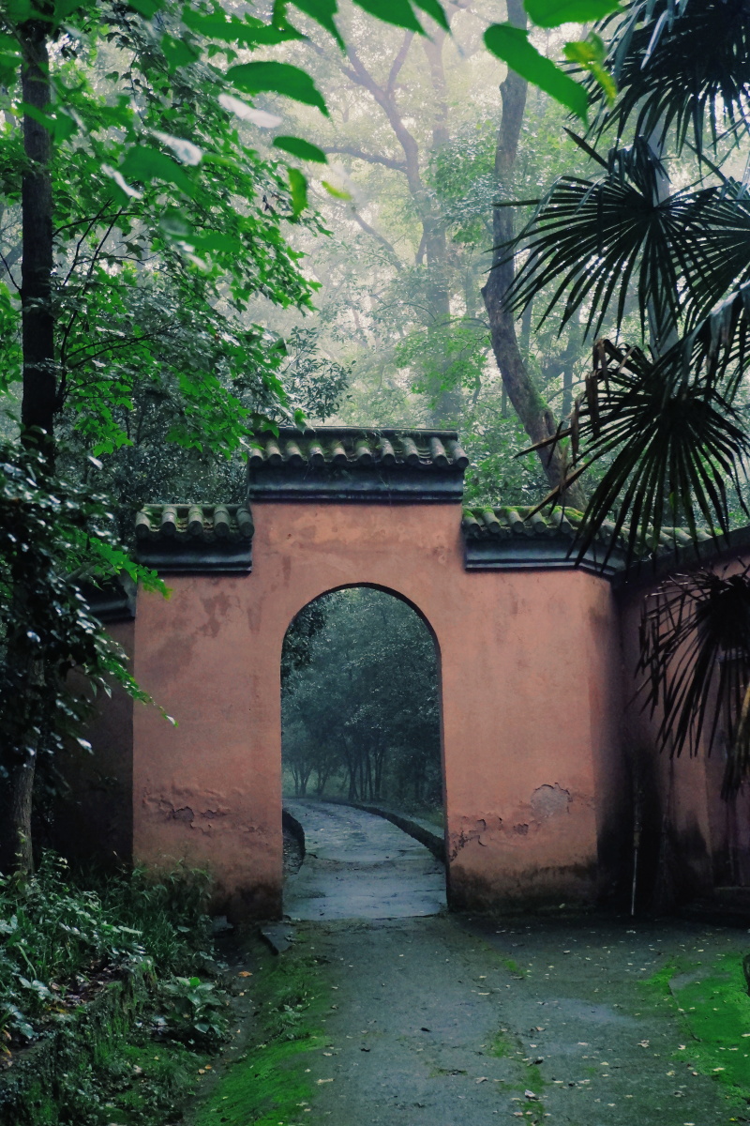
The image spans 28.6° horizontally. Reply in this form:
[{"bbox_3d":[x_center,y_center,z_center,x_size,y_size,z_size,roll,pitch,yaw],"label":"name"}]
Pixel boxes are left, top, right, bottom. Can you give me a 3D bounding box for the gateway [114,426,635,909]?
[{"bbox_3d":[0.071,1.014,14.601,4.926,4.835,0.950,0,-9,-3],"label":"gateway"}]

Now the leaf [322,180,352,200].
[{"bbox_3d":[-0.042,-0.406,1.600,0.042,0.008,0.020,32,-11,0],"label":"leaf"}]

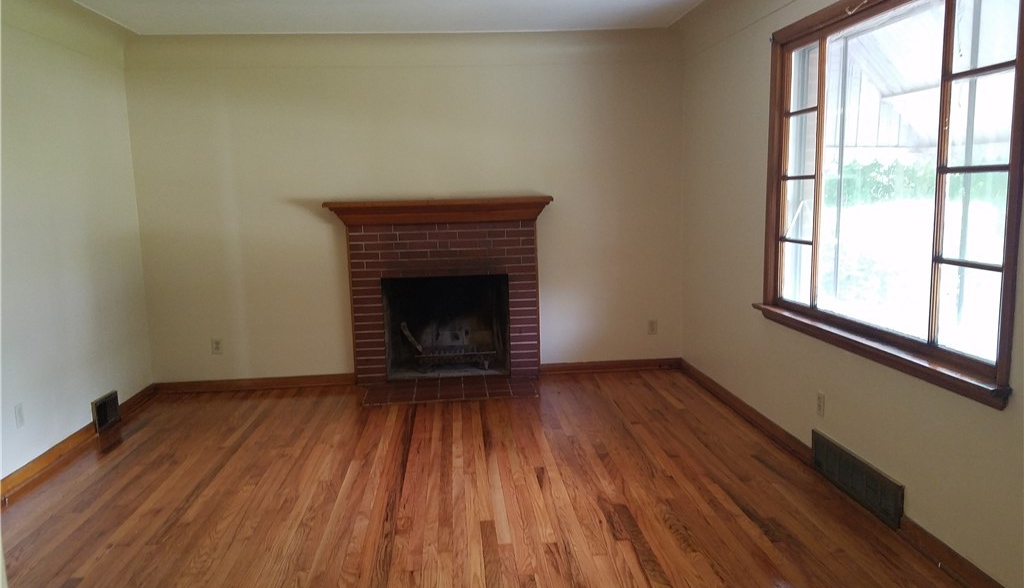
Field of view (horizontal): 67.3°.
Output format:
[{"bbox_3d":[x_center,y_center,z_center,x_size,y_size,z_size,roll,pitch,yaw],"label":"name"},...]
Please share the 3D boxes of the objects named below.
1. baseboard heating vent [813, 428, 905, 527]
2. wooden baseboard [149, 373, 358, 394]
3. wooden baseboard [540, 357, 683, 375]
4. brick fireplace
[{"bbox_3d":[1.474,0.788,3.321,0.021,0.183,0.718,-2,8,-5],"label":"baseboard heating vent"},{"bbox_3d":[-1.847,0.641,5.541,1.413,0.086,0.028,-2,8,-5],"label":"wooden baseboard"},{"bbox_3d":[0.749,0.541,5.746,1.067,0.088,0.028,-2,8,-5],"label":"wooden baseboard"},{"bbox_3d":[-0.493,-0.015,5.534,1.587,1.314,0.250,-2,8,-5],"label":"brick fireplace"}]

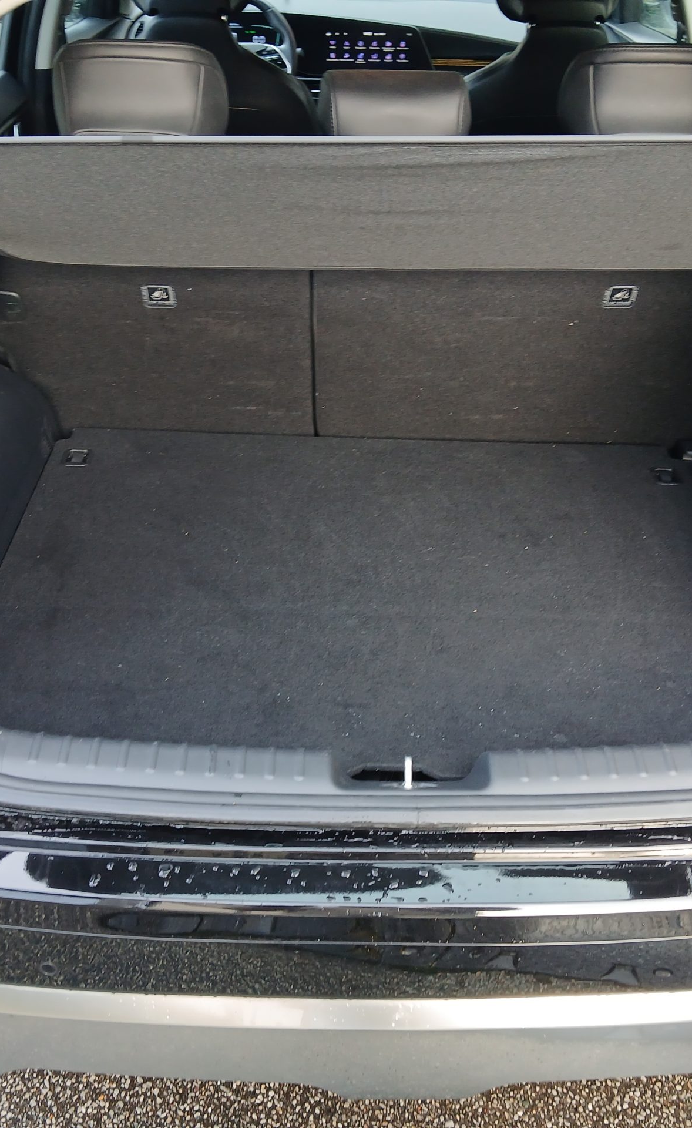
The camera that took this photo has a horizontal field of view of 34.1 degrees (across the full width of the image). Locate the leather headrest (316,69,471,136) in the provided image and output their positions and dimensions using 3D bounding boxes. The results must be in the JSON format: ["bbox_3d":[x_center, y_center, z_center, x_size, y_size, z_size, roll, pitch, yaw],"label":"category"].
[{"bbox_3d":[0.066,-0.628,1.581,0.210,0.130,0.100,0,37,0],"label":"leather headrest"}]

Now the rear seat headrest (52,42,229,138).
[{"bbox_3d":[-0.283,-0.648,1.565,0.240,0.155,0.110,0,37,0],"label":"rear seat headrest"}]

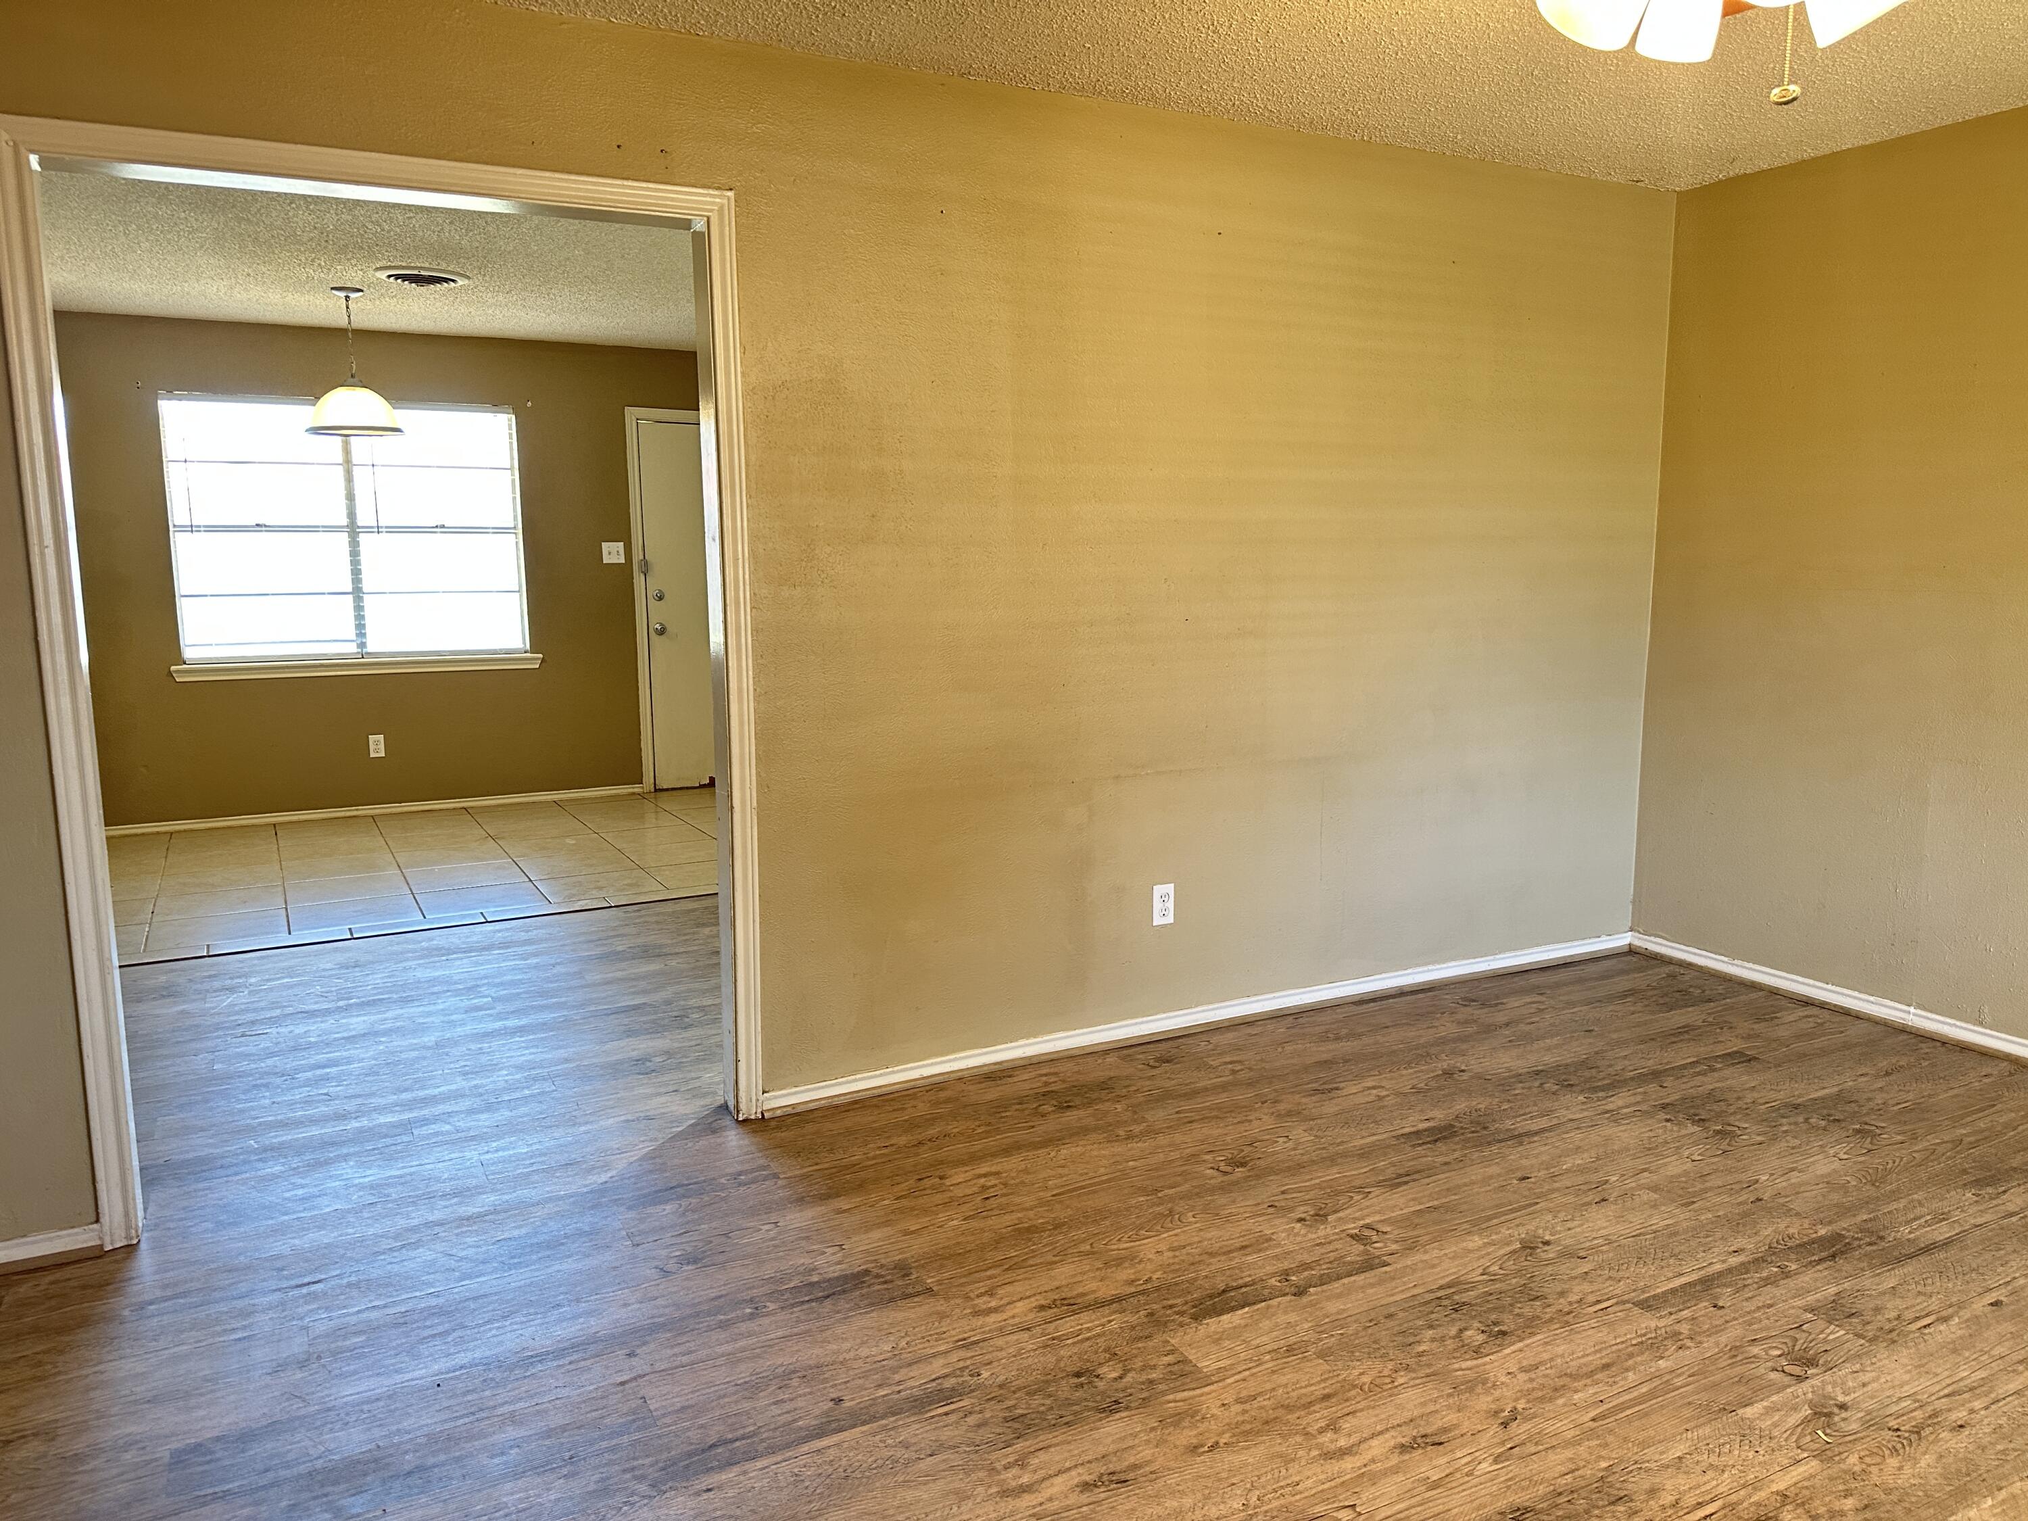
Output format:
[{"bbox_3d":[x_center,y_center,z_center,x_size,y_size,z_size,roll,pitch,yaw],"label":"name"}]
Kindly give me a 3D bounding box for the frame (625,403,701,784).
[{"bbox_3d":[-1.661,-0.916,8.104,1.050,2.130,0.100,-5,9,-28],"label":"frame"}]

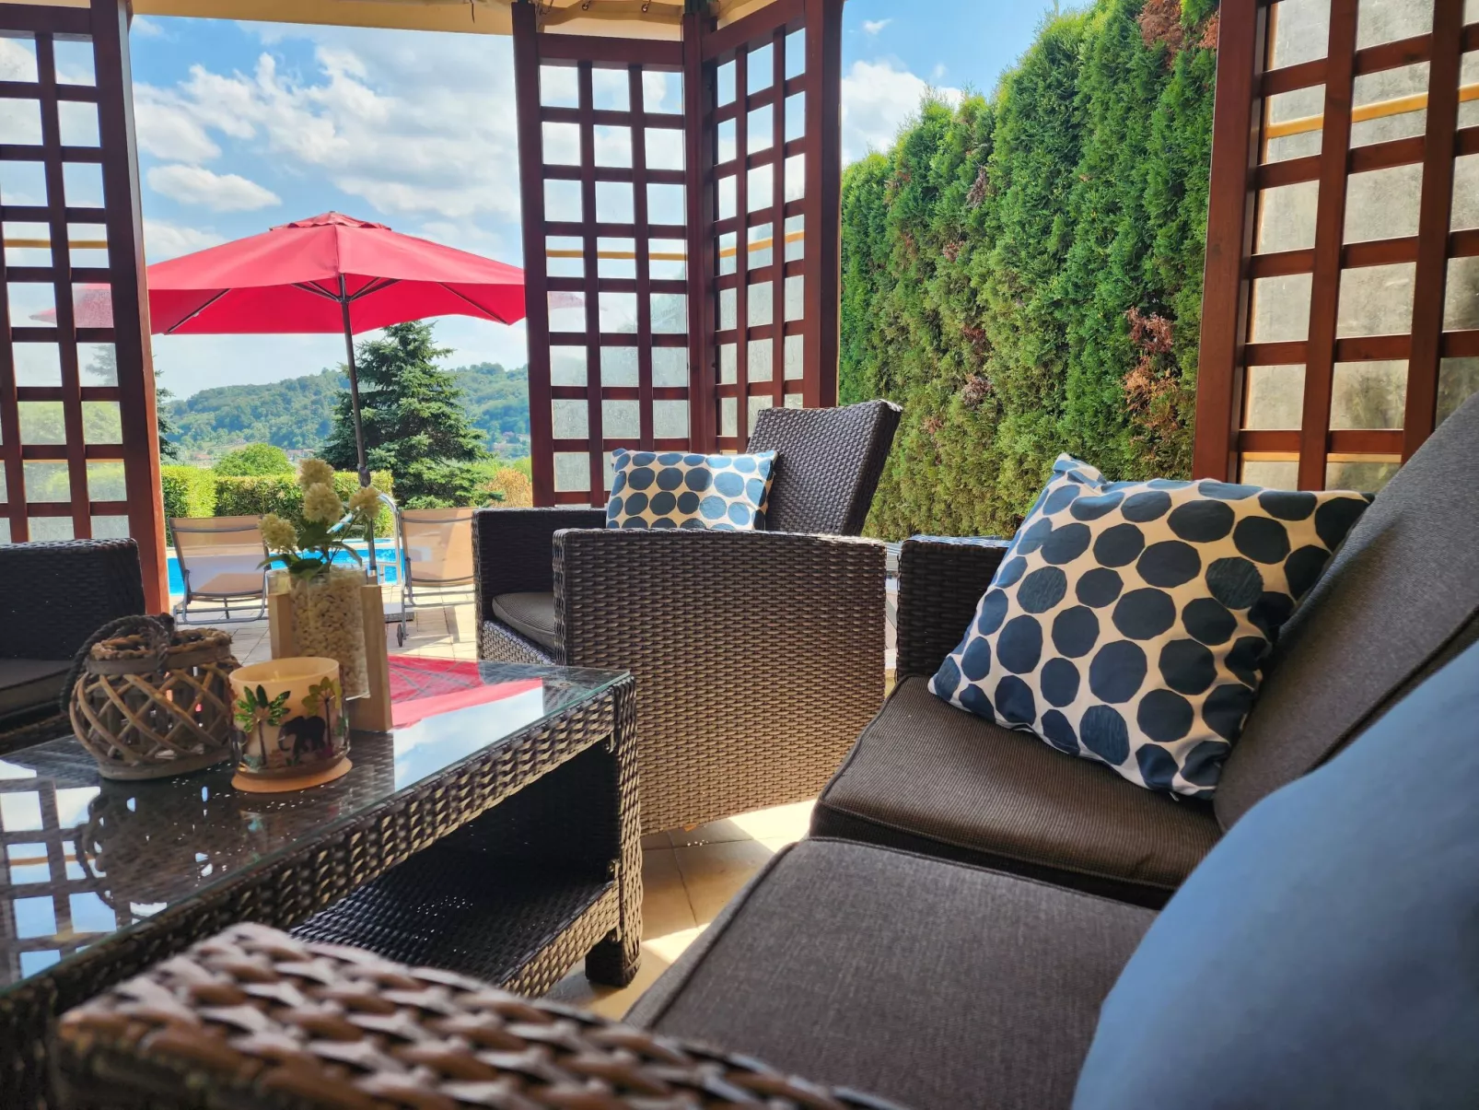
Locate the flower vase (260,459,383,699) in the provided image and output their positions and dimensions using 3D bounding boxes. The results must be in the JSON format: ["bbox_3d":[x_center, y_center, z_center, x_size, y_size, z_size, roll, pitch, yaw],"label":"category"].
[{"bbox_3d":[-0.475,0.028,1.122,0.135,0.271,0.120,-6,9,-40],"label":"flower vase"}]

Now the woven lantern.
[{"bbox_3d":[-0.623,0.144,1.048,0.164,0.153,0.164,-3,8,-23],"label":"woven lantern"}]

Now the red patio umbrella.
[{"bbox_3d":[-2.822,-0.998,7.282,3.750,2.950,3.750,-6,9,-20],"label":"red patio umbrella"}]

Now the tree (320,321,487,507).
[{"bbox_3d":[-5.785,-2.289,16.844,2.736,3.330,2.736,-3,8,-23],"label":"tree"}]

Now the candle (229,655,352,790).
[{"bbox_3d":[-0.462,0.172,1.010,0.115,0.107,0.115,-3,8,-23],"label":"candle"}]

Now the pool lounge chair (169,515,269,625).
[{"bbox_3d":[-3.280,0.136,6.619,0.600,0.880,1.750,-3,8,-19],"label":"pool lounge chair"}]

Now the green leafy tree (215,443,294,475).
[{"bbox_3d":[-12.264,-1.727,24.978,2.118,2.200,2.118,-3,8,-23],"label":"green leafy tree"}]

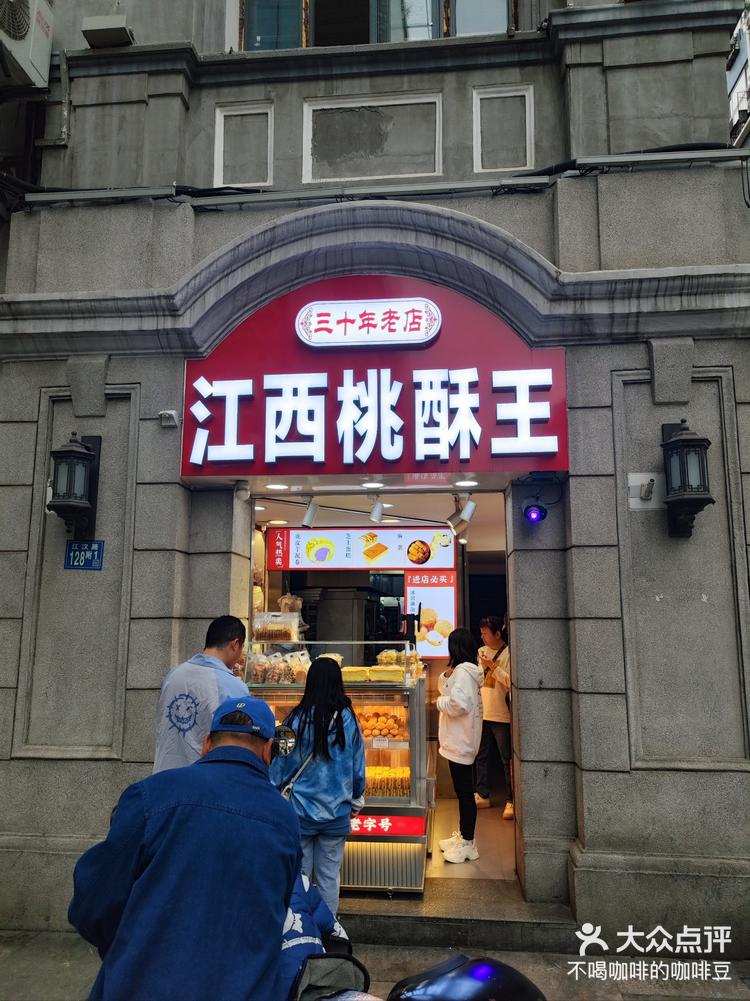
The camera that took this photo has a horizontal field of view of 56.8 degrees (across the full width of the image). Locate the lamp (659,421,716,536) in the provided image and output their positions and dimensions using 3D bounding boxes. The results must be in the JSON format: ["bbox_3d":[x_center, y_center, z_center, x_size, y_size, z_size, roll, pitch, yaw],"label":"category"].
[{"bbox_3d":[1.768,-0.136,3.949,0.270,0.680,0.320,0,-9,5],"label":"lamp"}]

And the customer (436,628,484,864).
[{"bbox_3d":[0.604,1.693,4.903,0.340,1.560,0.440,-2,-9,13],"label":"customer"}]

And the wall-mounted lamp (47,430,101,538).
[{"bbox_3d":[-1.861,-0.109,4.291,0.270,0.680,0.320,0,-9,5],"label":"wall-mounted lamp"}]

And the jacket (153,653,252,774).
[{"bbox_3d":[-0.860,1.149,3.449,0.510,0.760,0.320,-5,-10,32],"label":"jacket"}]

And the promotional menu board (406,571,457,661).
[{"bbox_3d":[0.520,1.059,6.393,0.478,0.805,0.060,0,-9,5],"label":"promotional menu board"}]

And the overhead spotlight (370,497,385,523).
[{"bbox_3d":[0.011,0.073,5.035,0.110,0.200,0.120,-1,-8,5],"label":"overhead spotlight"}]

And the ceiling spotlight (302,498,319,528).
[{"bbox_3d":[-0.455,0.096,4.958,0.062,0.217,0.062,18,-18,8],"label":"ceiling spotlight"}]

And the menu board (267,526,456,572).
[{"bbox_3d":[-0.139,0.469,6.581,1.800,0.425,0.060,-1,-8,5],"label":"menu board"}]

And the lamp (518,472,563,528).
[{"bbox_3d":[1.001,-0.012,4.170,0.250,0.310,0.220,0,-8,-1],"label":"lamp"}]

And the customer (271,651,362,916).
[{"bbox_3d":[-0.305,1.623,3.686,0.495,1.545,0.350,0,-9,5],"label":"customer"}]

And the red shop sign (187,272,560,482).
[{"bbox_3d":[-0.017,-0.782,4.301,2.340,1.280,0.180,0,-9,5],"label":"red shop sign"}]

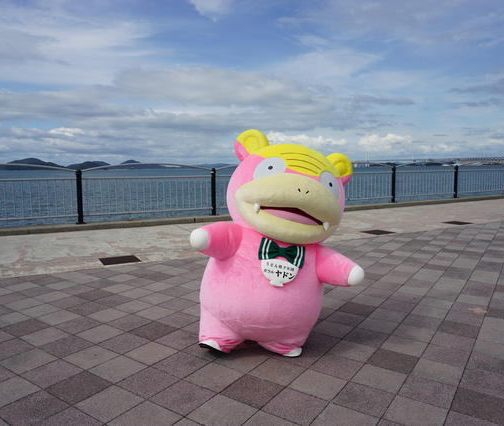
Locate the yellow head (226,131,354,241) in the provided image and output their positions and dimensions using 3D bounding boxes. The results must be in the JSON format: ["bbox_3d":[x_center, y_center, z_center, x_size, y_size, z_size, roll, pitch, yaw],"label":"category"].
[{"bbox_3d":[0.258,-0.171,3.100,0.860,0.700,0.760,13,2,-15],"label":"yellow head"}]

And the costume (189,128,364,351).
[{"bbox_3d":[0.191,0.266,3.200,1.280,1.660,0.950,10,3,-16],"label":"costume"}]

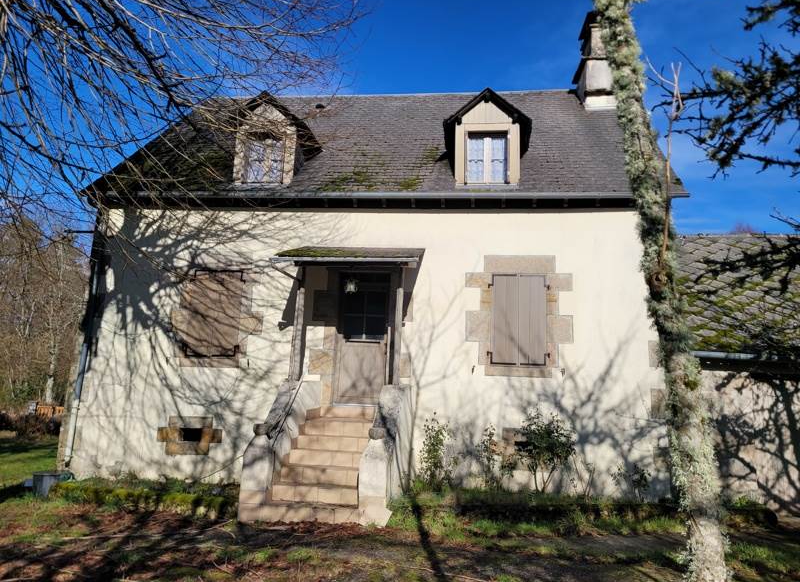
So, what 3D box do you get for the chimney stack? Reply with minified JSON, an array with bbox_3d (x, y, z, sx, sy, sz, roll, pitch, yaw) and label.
[{"bbox_3d":[4.112,-4.512,12.506,0.740,2.190,0.900,1,-12,6],"label":"chimney stack"}]

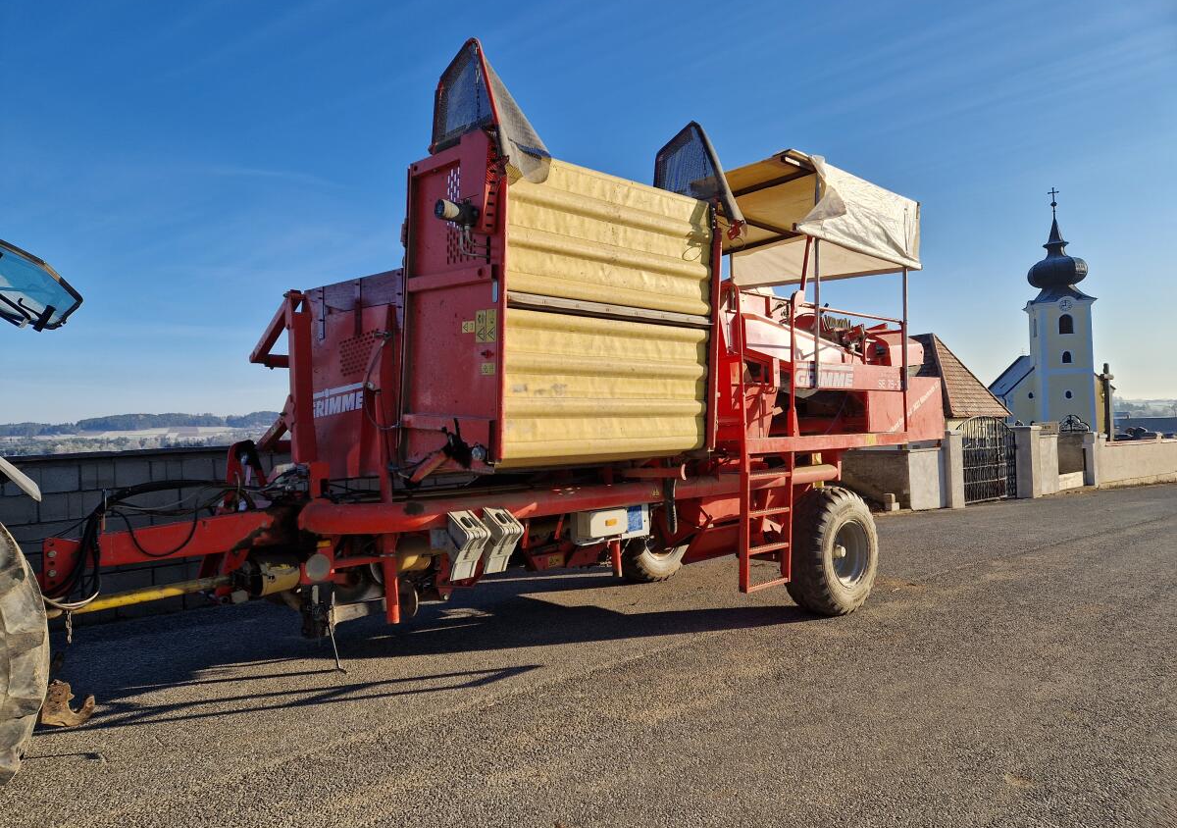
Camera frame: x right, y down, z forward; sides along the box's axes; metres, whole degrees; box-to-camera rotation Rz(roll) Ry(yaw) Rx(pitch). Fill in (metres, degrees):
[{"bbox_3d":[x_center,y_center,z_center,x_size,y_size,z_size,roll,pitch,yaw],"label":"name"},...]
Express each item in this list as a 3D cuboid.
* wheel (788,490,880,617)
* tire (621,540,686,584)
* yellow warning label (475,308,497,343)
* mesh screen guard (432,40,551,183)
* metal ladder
[{"bbox_3d":[2.090,1.170,6.736,1.067,1.067,0.385,0,0,-44],"label":"wheel"},{"bbox_3d":[0.682,1.187,8.185,1.067,1.067,0.385,0,0,-44],"label":"tire"},{"bbox_3d":[-0.541,-0.464,4.129,0.005,0.175,0.175,0,4,-44],"label":"yellow warning label"},{"bbox_3d":[-0.492,-1.633,4.367,0.405,0.810,0.729,0,0,-44],"label":"mesh screen guard"},{"bbox_3d":[1.279,0.231,5.756,0.749,2.115,0.142,0,0,-44],"label":"metal ladder"}]

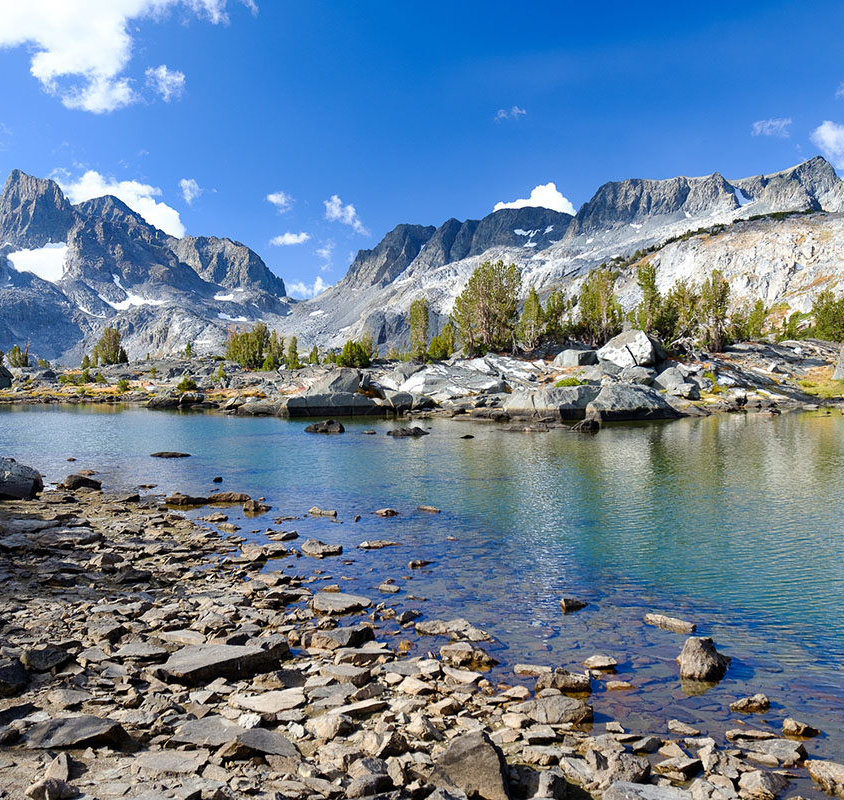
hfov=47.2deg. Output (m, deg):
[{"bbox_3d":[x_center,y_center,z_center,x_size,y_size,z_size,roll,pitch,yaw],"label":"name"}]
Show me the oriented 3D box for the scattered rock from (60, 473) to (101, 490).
[{"bbox_3d":[-5.400,1.280,15.299,0.548,0.254,0.383,0,1,-11],"label":"scattered rock"}]

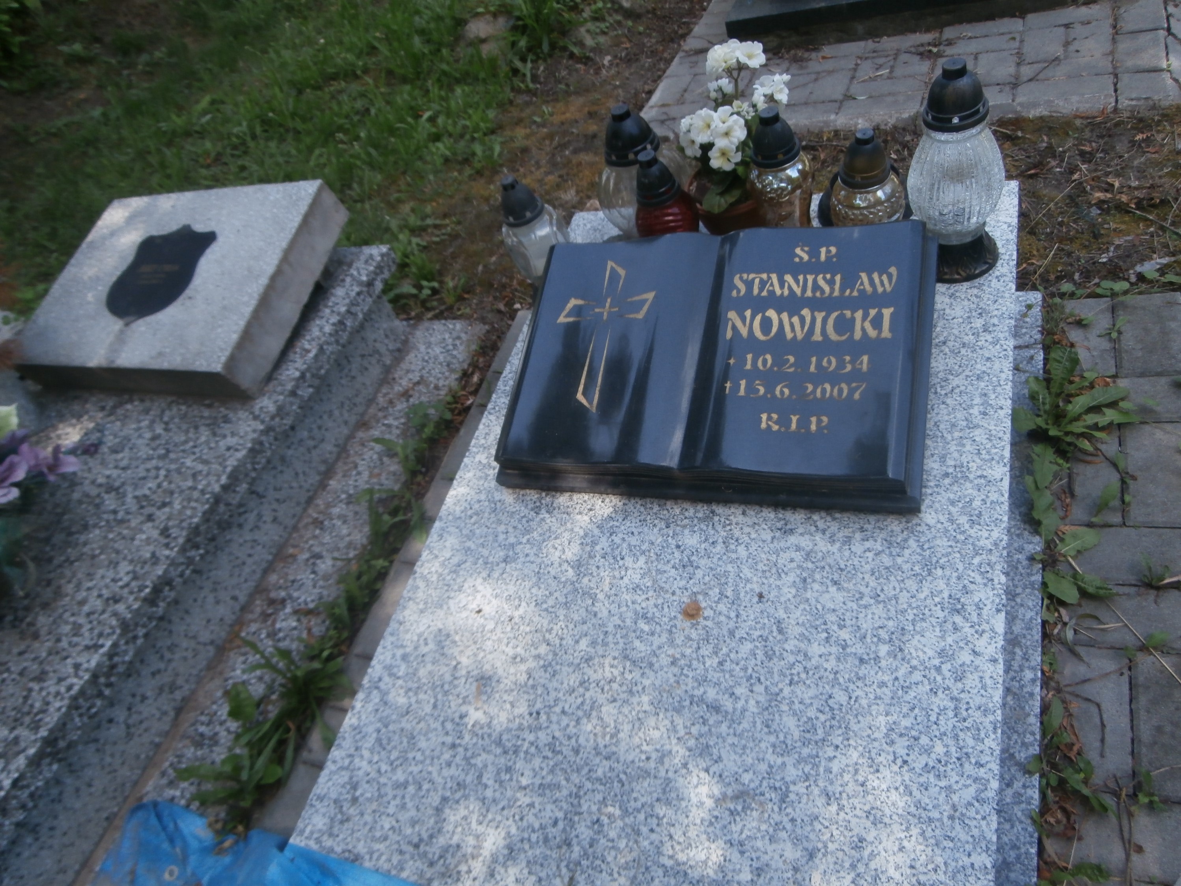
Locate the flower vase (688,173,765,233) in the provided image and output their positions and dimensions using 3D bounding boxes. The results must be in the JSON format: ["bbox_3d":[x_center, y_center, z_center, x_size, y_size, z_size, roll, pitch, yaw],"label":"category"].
[{"bbox_3d":[0.260,-0.418,1.443,0.158,0.112,0.158,-13,50,14],"label":"flower vase"}]

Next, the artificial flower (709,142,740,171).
[{"bbox_3d":[0.214,-0.459,1.313,0.045,0.044,0.026,-13,35,13],"label":"artificial flower"}]

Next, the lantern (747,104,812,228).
[{"bbox_3d":[0.304,-0.398,1.293,0.100,0.284,0.100,-10,51,16],"label":"lantern"}]

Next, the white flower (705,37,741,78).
[{"bbox_3d":[0.198,-0.575,1.223,0.051,0.050,0.042,-12,35,14],"label":"white flower"}]

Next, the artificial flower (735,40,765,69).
[{"bbox_3d":[0.235,-0.572,1.207,0.044,0.039,0.027,-11,32,16],"label":"artificial flower"}]

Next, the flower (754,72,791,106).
[{"bbox_3d":[0.274,-0.533,1.235,0.050,0.044,0.041,-10,36,16],"label":"flower"}]

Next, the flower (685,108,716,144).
[{"bbox_3d":[0.174,-0.502,1.296,0.049,0.050,0.036,-14,35,13],"label":"flower"}]

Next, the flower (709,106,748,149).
[{"bbox_3d":[0.215,-0.494,1.282,0.054,0.056,0.036,-13,32,14],"label":"flower"}]

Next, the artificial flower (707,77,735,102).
[{"bbox_3d":[0.204,-0.553,1.282,0.040,0.034,0.036,-12,35,14],"label":"artificial flower"}]

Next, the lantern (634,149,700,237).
[{"bbox_3d":[0.127,-0.384,1.387,0.108,0.241,0.108,-18,49,10],"label":"lantern"}]

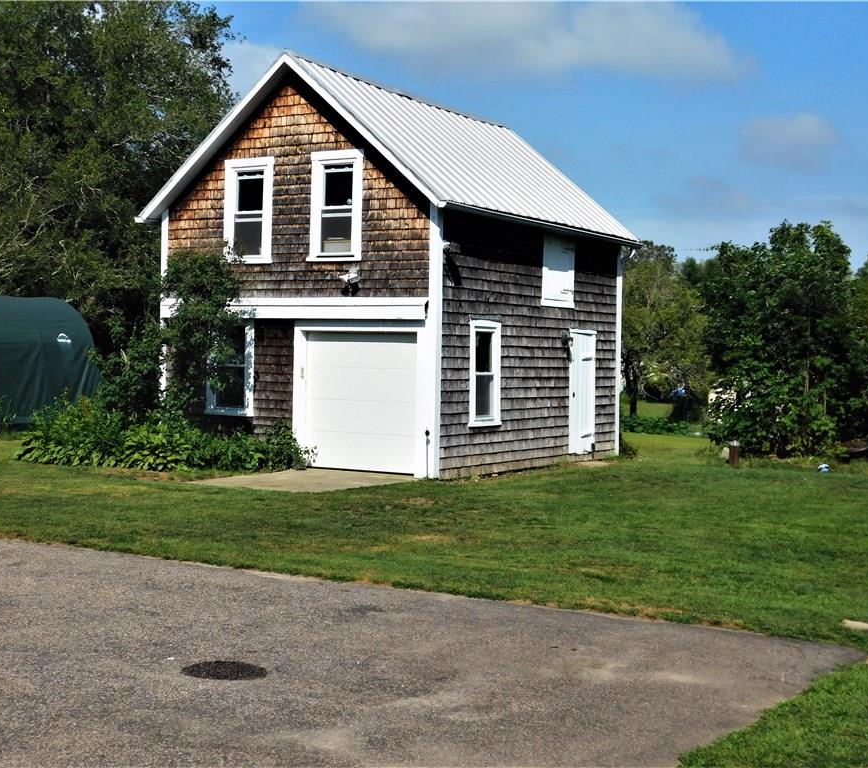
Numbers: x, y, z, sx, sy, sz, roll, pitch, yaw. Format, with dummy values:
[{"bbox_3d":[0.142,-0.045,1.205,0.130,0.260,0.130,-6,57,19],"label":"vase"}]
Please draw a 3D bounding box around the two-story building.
[{"bbox_3d":[-0.501,-1.899,23.299,5.881,6.348,6.952,2,1,32],"label":"two-story building"}]

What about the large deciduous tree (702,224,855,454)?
[{"bbox_3d":[6.941,-0.969,26.757,3.000,4.650,3.000,1,1,0],"label":"large deciduous tree"}]

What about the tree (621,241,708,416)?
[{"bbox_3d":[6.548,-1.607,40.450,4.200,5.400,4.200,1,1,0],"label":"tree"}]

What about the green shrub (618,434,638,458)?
[{"bbox_3d":[3.514,1.109,24.396,0.550,0.450,0.550,1,1,0],"label":"green shrub"}]

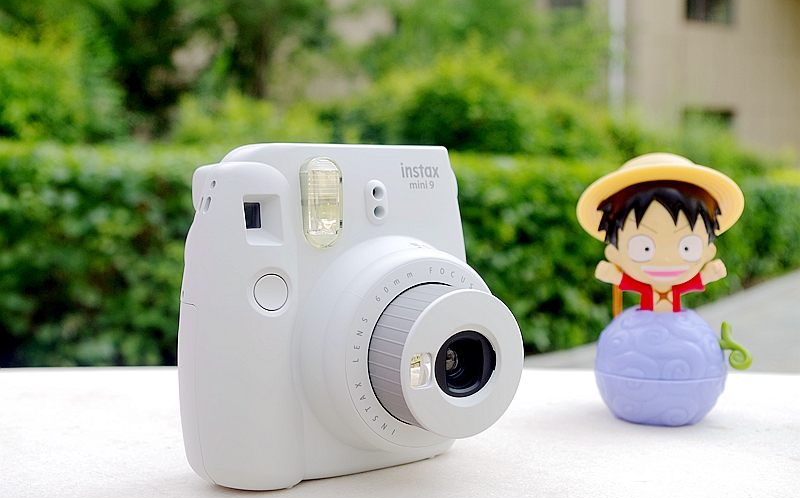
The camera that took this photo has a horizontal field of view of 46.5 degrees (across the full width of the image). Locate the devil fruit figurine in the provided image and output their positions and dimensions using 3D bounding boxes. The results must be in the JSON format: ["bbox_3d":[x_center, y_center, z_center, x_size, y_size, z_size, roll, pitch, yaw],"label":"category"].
[{"bbox_3d":[0.118,0.016,0.420,0.076,0.118,0.064,1,4,9],"label":"devil fruit figurine"}]

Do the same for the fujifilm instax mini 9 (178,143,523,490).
[{"bbox_3d":[-0.011,0.022,0.326,0.116,0.118,0.083,-3,5,-31],"label":"fujifilm instax mini 9"}]

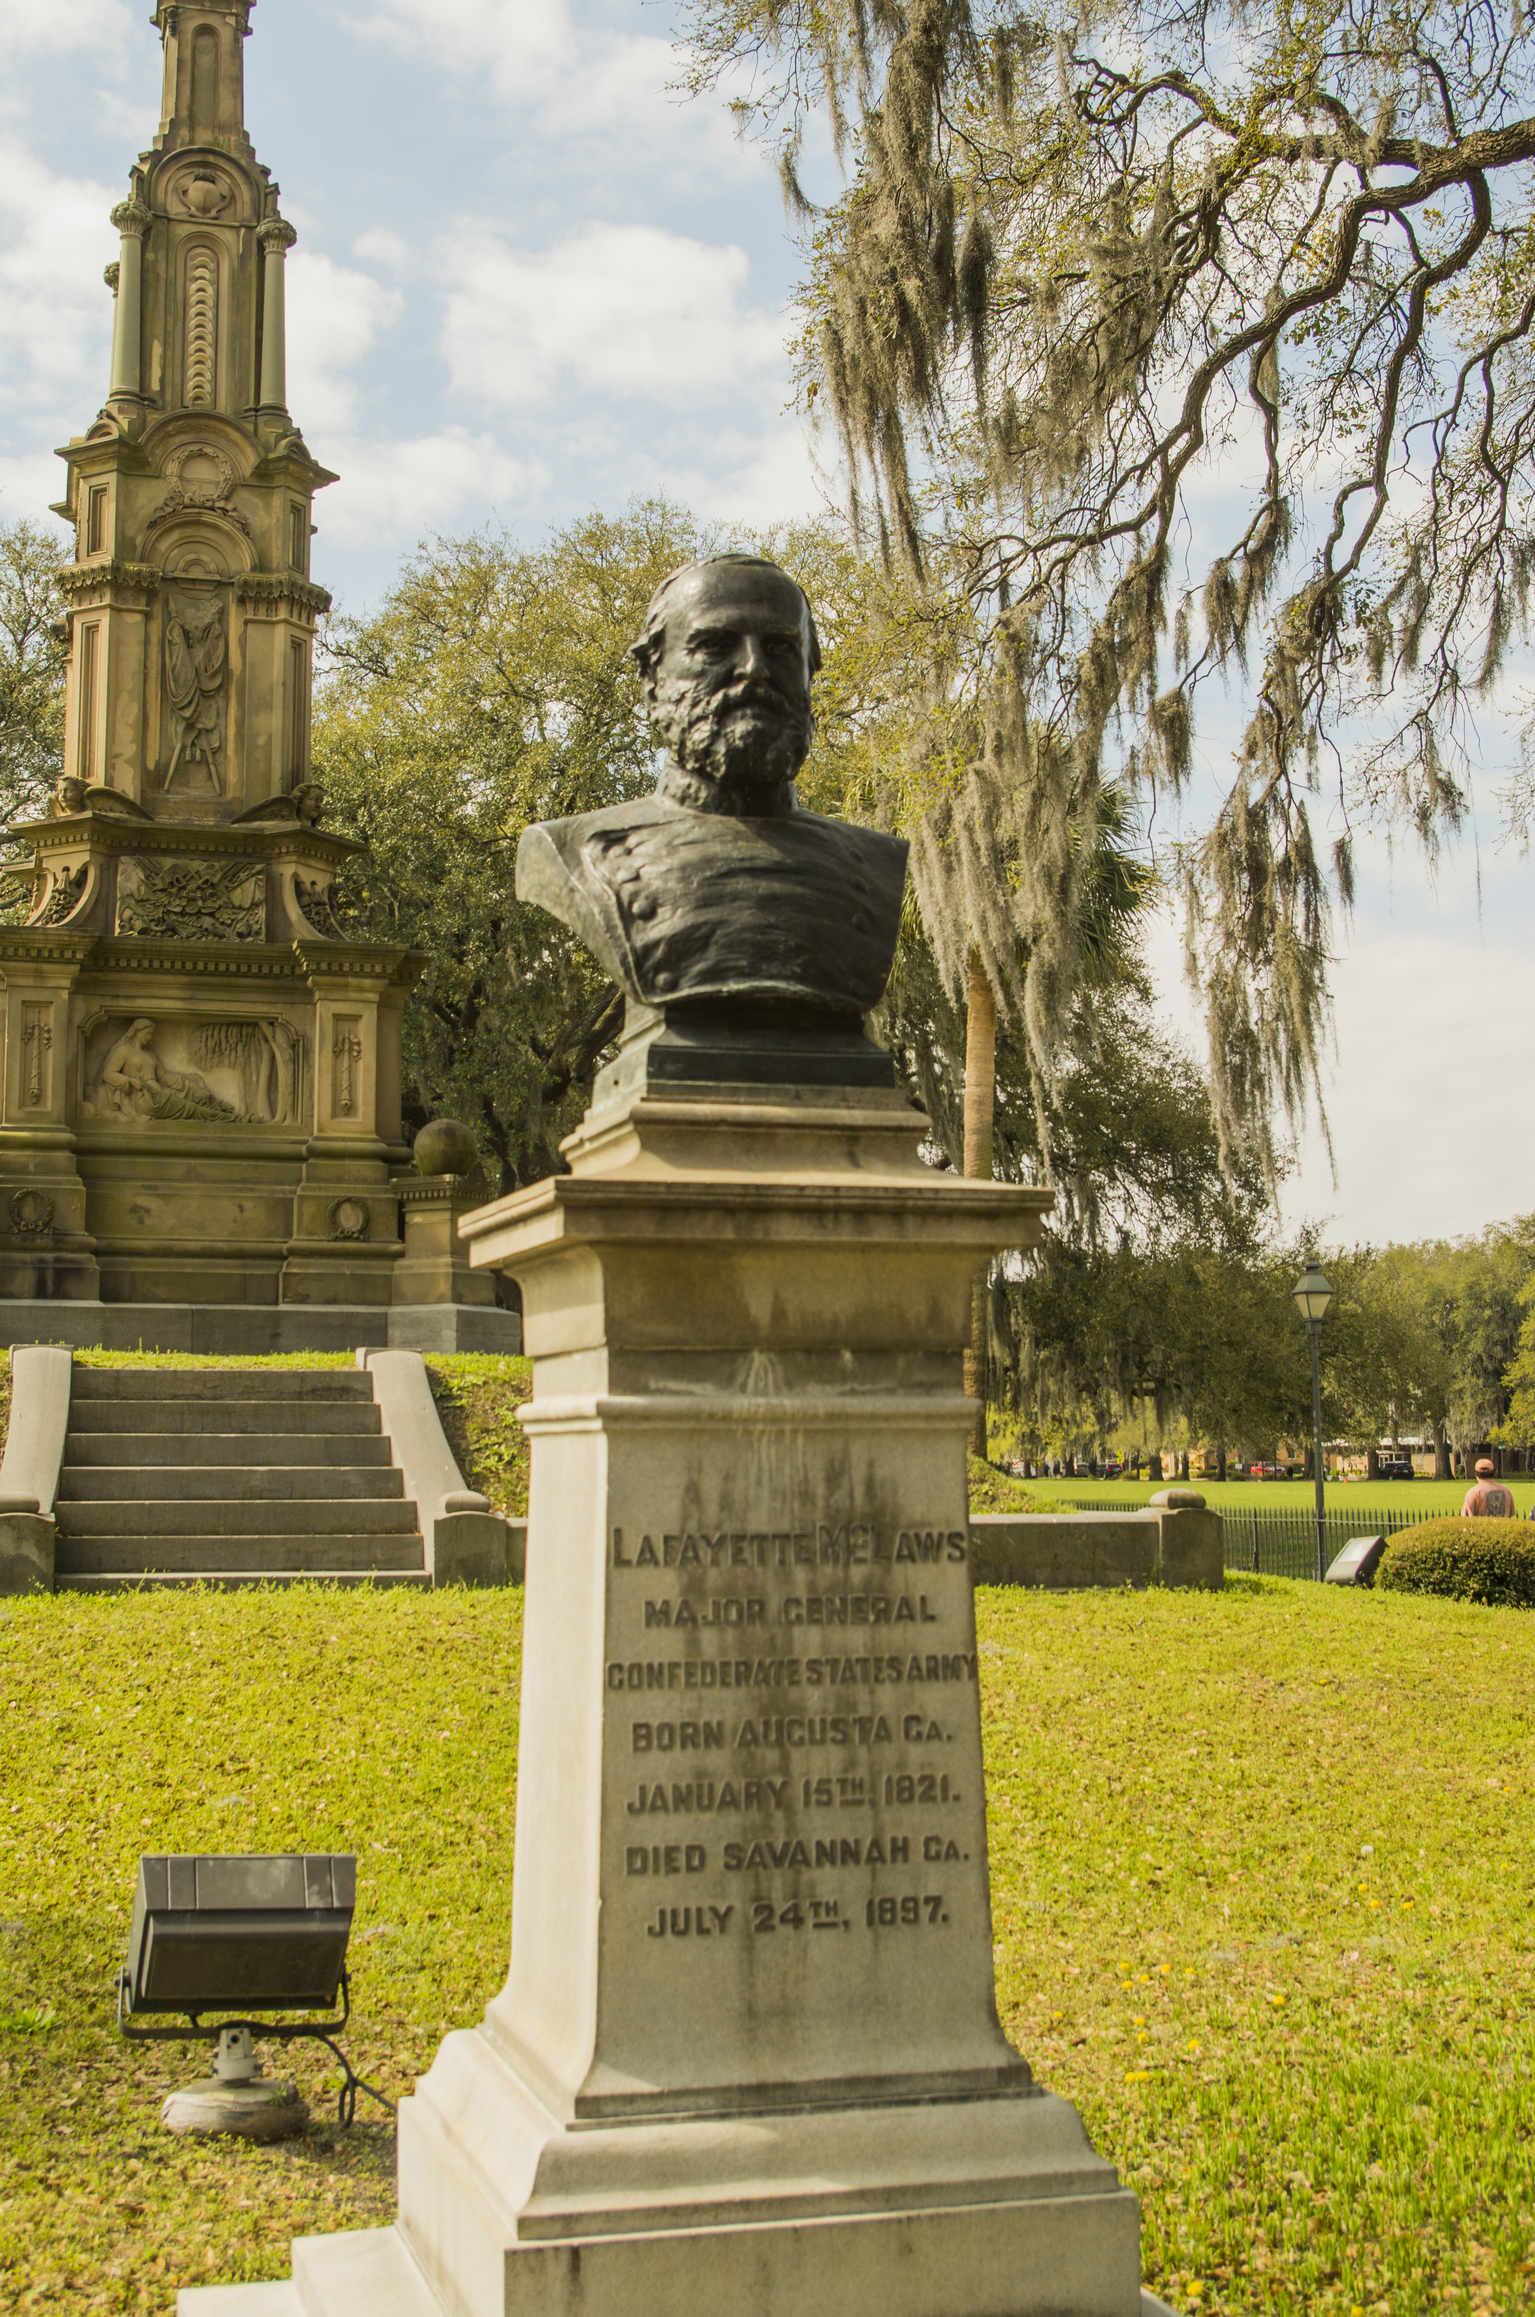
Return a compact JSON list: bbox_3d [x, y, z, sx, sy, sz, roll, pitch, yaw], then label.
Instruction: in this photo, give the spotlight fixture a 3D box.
[{"bbox_3d":[-0.996,1.560,5.101,0.450,0.512,0.330,1,-6,-14],"label":"spotlight fixture"}]

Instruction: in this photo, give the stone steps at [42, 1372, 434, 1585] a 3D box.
[{"bbox_3d":[-2.865,1.675,14.395,1.940,1.140,1.850,2,-6,-15],"label":"stone steps"}]

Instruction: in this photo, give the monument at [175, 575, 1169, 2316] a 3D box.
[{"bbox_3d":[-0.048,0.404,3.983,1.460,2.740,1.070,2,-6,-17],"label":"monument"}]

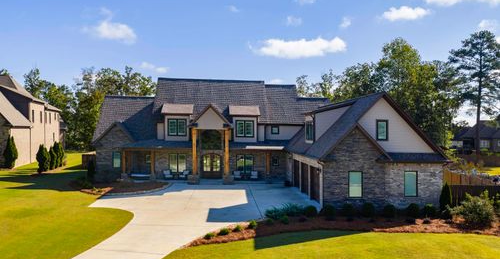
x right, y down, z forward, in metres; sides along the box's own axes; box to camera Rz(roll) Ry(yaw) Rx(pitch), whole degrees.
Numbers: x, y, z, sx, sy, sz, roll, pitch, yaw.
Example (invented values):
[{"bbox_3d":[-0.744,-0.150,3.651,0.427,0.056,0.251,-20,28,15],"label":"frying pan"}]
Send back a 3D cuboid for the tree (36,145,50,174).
[{"bbox_3d":[-22.472,3.156,42.300,1.400,3.265,1.400,1,0,-5],"label":"tree"}]

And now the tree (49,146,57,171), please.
[{"bbox_3d":[-23.373,3.314,46.000,1.050,2.840,1.050,1,0,-5],"label":"tree"}]

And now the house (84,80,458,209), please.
[{"bbox_3d":[-1.421,-0.453,37.854,27.900,11.050,25.700,1,0,-5],"label":"house"}]

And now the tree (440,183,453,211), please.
[{"bbox_3d":[12.841,4.460,25.400,0.800,1.862,0.800,1,0,-5],"label":"tree"}]

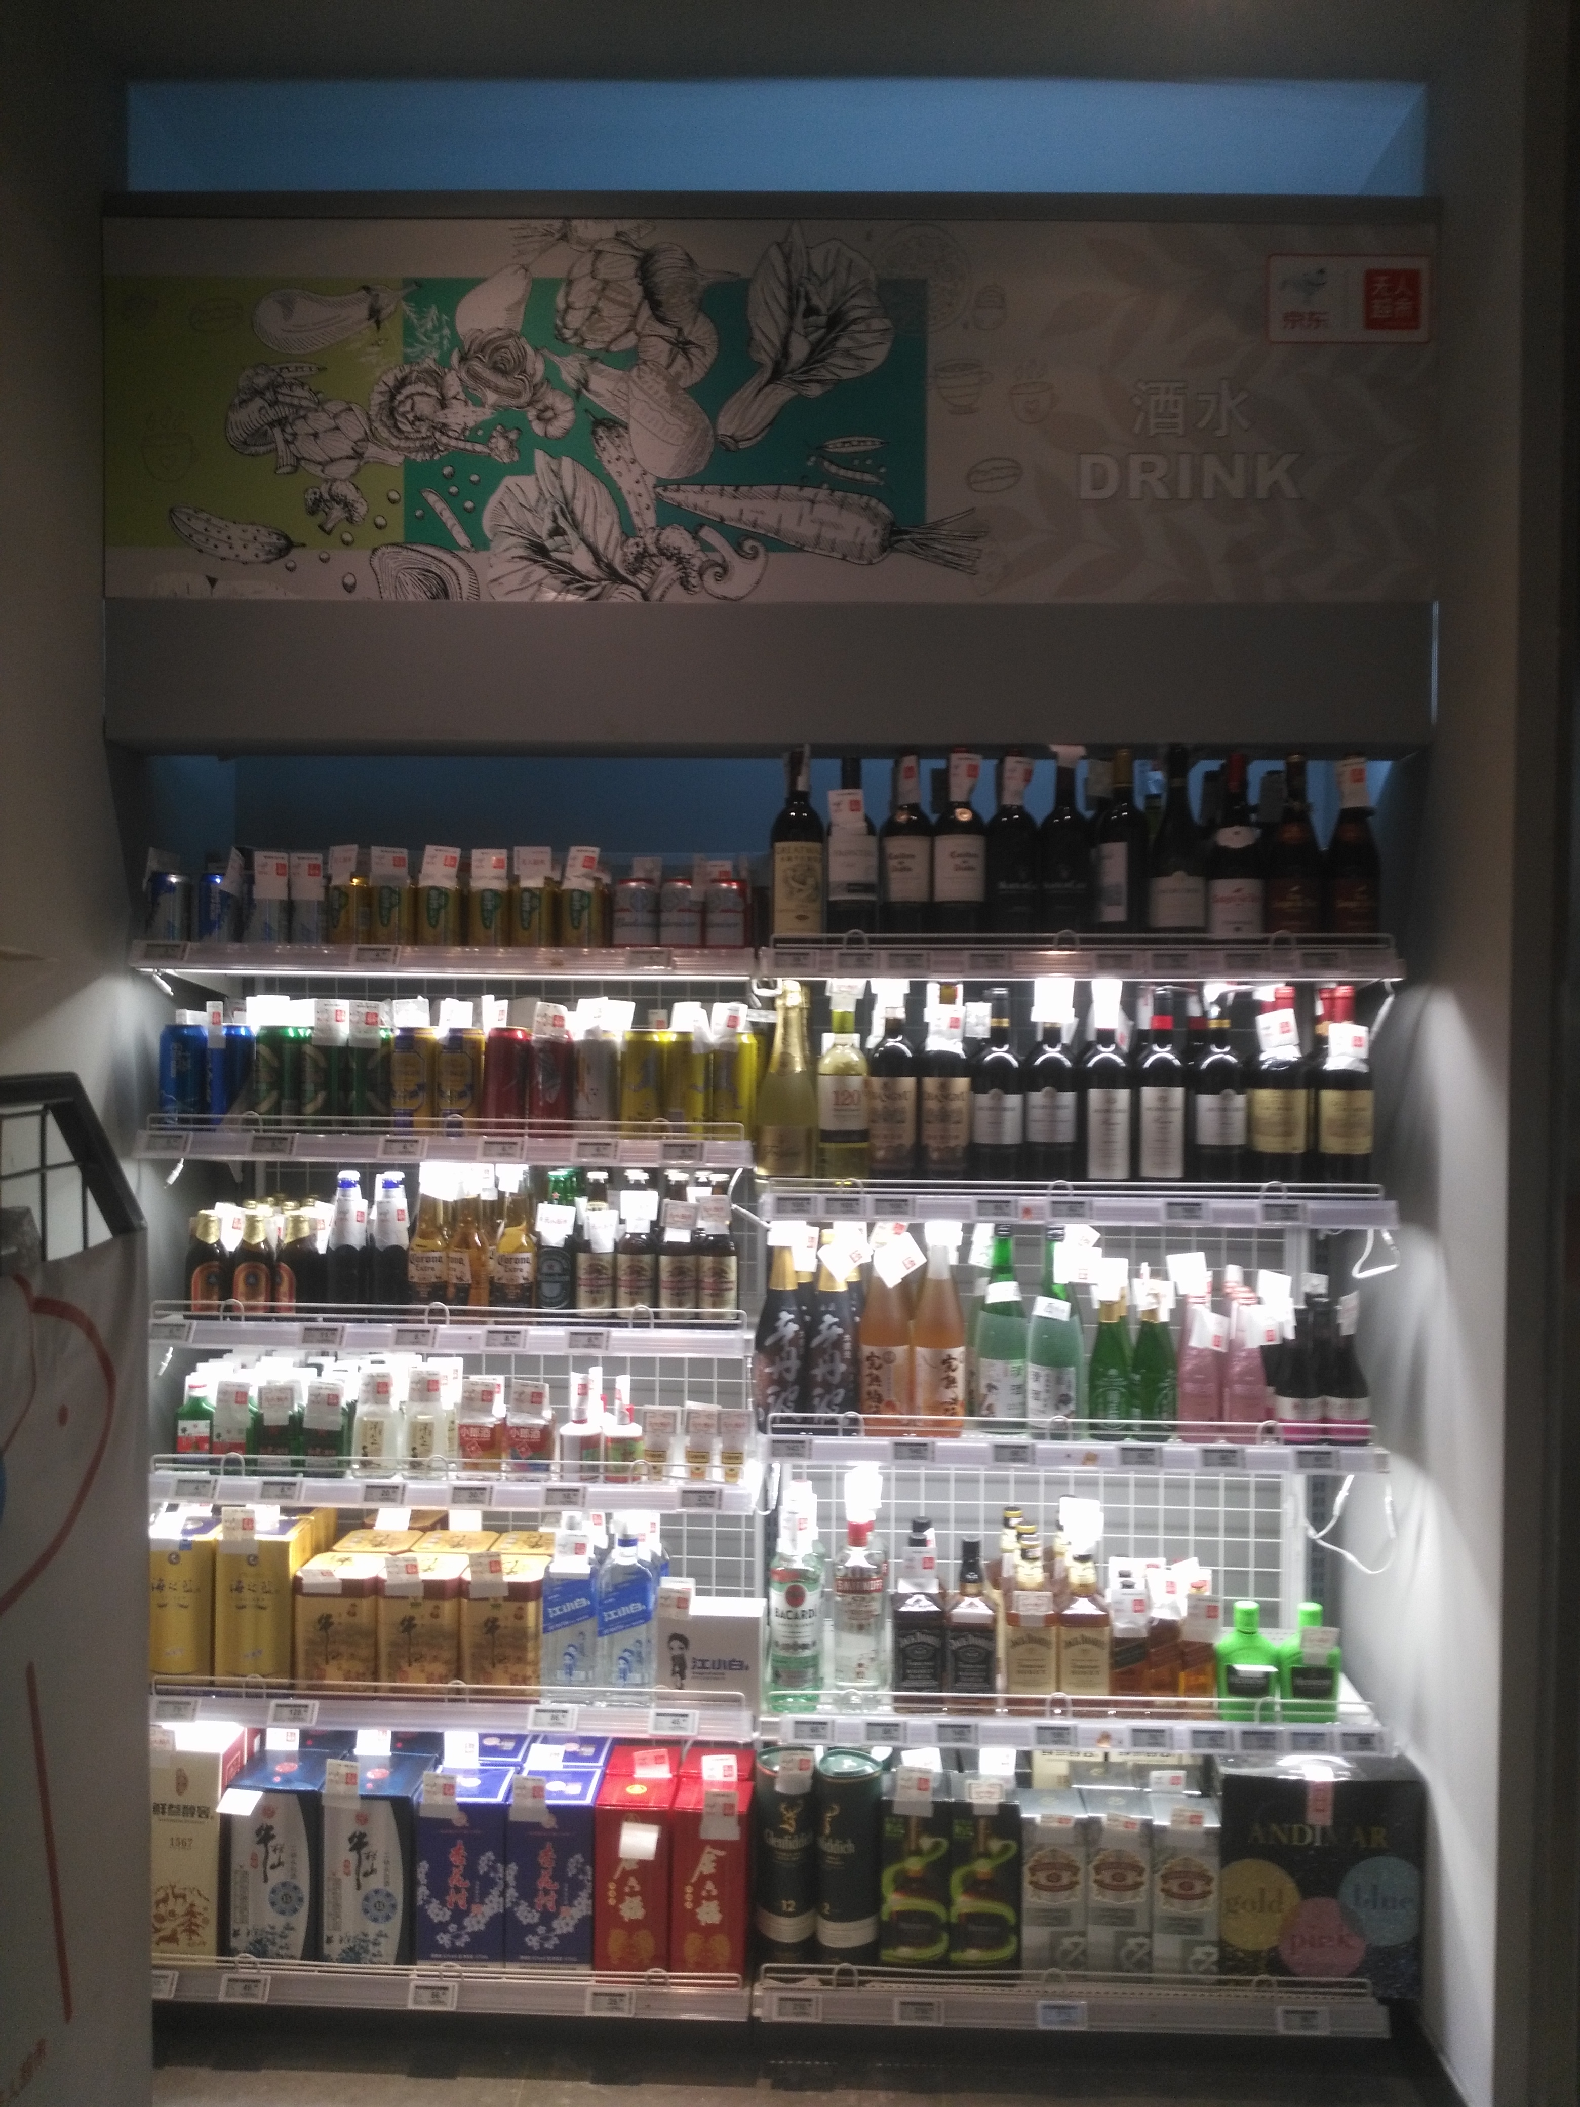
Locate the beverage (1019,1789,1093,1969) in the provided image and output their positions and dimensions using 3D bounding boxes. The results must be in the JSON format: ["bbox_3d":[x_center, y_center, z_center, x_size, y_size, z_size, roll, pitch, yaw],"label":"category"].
[{"bbox_3d":[0.386,1.220,2.506,0.093,0.238,0.088,1,2,2],"label":"beverage"}]

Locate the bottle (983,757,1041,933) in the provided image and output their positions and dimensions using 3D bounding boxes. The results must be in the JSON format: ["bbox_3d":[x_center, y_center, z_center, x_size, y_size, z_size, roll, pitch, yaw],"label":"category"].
[{"bbox_3d":[0.324,-0.295,2.473,0.075,0.296,0.075,1,1,2],"label":"bottle"}]

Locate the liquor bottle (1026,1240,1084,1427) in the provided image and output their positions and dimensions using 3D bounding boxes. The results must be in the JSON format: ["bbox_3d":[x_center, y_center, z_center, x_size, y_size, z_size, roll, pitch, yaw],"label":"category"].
[{"bbox_3d":[0.397,0.414,2.543,0.081,0.310,0.081,0,2,3],"label":"liquor bottle"}]

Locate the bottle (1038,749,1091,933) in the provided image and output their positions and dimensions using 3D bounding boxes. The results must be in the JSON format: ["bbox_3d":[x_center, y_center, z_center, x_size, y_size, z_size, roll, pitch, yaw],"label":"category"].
[{"bbox_3d":[0.397,-0.289,2.453,0.075,0.303,0.075,1,2,2],"label":"bottle"}]

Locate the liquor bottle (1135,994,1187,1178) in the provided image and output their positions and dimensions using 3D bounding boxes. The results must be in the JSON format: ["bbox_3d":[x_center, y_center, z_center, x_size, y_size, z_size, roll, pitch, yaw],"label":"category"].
[{"bbox_3d":[0.556,0.055,2.540,0.076,0.307,0.076,1,1,1],"label":"liquor bottle"}]

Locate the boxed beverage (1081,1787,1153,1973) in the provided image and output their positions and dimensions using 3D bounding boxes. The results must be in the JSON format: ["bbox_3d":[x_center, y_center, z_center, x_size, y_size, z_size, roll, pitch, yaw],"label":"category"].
[{"bbox_3d":[0.479,1.230,2.520,0.093,0.240,0.092,1,1,2],"label":"boxed beverage"}]

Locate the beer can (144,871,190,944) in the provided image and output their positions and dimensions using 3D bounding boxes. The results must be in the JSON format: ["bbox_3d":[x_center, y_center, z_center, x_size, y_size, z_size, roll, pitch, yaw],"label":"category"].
[{"bbox_3d":[-0.920,-0.210,2.522,0.066,0.117,0.066,0,2,0],"label":"beer can"}]

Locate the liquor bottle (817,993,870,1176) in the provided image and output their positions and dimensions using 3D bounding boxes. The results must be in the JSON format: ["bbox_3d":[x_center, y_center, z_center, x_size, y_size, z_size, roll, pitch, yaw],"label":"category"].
[{"bbox_3d":[0.080,0.062,2.508,0.076,0.300,0.076,1,1,2],"label":"liquor bottle"}]

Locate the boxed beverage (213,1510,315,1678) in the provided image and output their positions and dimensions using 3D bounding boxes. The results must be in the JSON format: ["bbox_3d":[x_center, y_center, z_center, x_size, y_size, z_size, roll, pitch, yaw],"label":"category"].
[{"bbox_3d":[-0.793,0.834,2.576,0.111,0.231,0.105,1,1,2],"label":"boxed beverage"}]

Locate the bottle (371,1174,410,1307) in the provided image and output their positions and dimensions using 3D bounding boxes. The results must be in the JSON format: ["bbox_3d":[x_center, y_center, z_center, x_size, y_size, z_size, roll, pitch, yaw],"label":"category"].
[{"bbox_3d":[-0.587,0.284,2.512,0.058,0.217,0.058,1,1,2],"label":"bottle"}]

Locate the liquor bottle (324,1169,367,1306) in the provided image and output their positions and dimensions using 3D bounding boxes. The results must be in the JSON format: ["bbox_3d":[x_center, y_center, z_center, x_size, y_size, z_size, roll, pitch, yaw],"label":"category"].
[{"bbox_3d":[-0.659,0.289,2.540,0.061,0.225,0.061,1,1,2],"label":"liquor bottle"}]

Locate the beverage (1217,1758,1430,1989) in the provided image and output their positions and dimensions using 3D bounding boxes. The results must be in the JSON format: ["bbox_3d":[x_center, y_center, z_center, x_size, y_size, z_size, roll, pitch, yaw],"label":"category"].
[{"bbox_3d":[0.774,1.207,2.521,0.294,0.317,0.108,1,1,1],"label":"beverage"}]

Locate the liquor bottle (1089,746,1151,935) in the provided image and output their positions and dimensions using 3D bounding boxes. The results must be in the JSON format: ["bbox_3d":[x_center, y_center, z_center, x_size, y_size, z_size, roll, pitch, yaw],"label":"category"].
[{"bbox_3d":[0.493,-0.299,2.519,0.075,0.302,0.075,1,2,2],"label":"liquor bottle"}]

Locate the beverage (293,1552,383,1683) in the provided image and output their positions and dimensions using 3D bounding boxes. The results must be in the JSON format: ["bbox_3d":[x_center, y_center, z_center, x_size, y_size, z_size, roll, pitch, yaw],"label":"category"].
[{"bbox_3d":[-0.677,0.877,2.627,0.124,0.183,0.120,0,2,3],"label":"beverage"}]

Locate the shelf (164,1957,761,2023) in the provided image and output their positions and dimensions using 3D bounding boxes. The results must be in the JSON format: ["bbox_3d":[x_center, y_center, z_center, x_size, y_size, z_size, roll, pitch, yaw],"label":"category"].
[{"bbox_3d":[-0.499,1.369,2.677,0.900,0.069,0.360,1,1,2],"label":"shelf"}]

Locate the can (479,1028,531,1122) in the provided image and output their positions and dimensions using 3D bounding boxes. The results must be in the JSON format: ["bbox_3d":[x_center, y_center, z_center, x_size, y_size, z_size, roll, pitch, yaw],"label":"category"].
[{"bbox_3d":[-0.412,0.044,2.489,0.067,0.163,0.067,1,1,0],"label":"can"}]

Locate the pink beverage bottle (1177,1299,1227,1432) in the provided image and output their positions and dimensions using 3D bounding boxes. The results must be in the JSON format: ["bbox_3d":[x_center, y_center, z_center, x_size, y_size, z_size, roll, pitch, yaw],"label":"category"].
[{"bbox_3d":[0.608,0.464,2.524,0.062,0.209,0.062,0,2,3],"label":"pink beverage bottle"}]

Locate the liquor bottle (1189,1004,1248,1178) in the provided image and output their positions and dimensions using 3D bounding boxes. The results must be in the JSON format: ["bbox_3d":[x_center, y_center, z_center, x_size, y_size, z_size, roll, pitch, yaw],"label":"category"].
[{"bbox_3d":[0.633,0.054,2.519,0.076,0.297,0.076,1,2,2],"label":"liquor bottle"}]

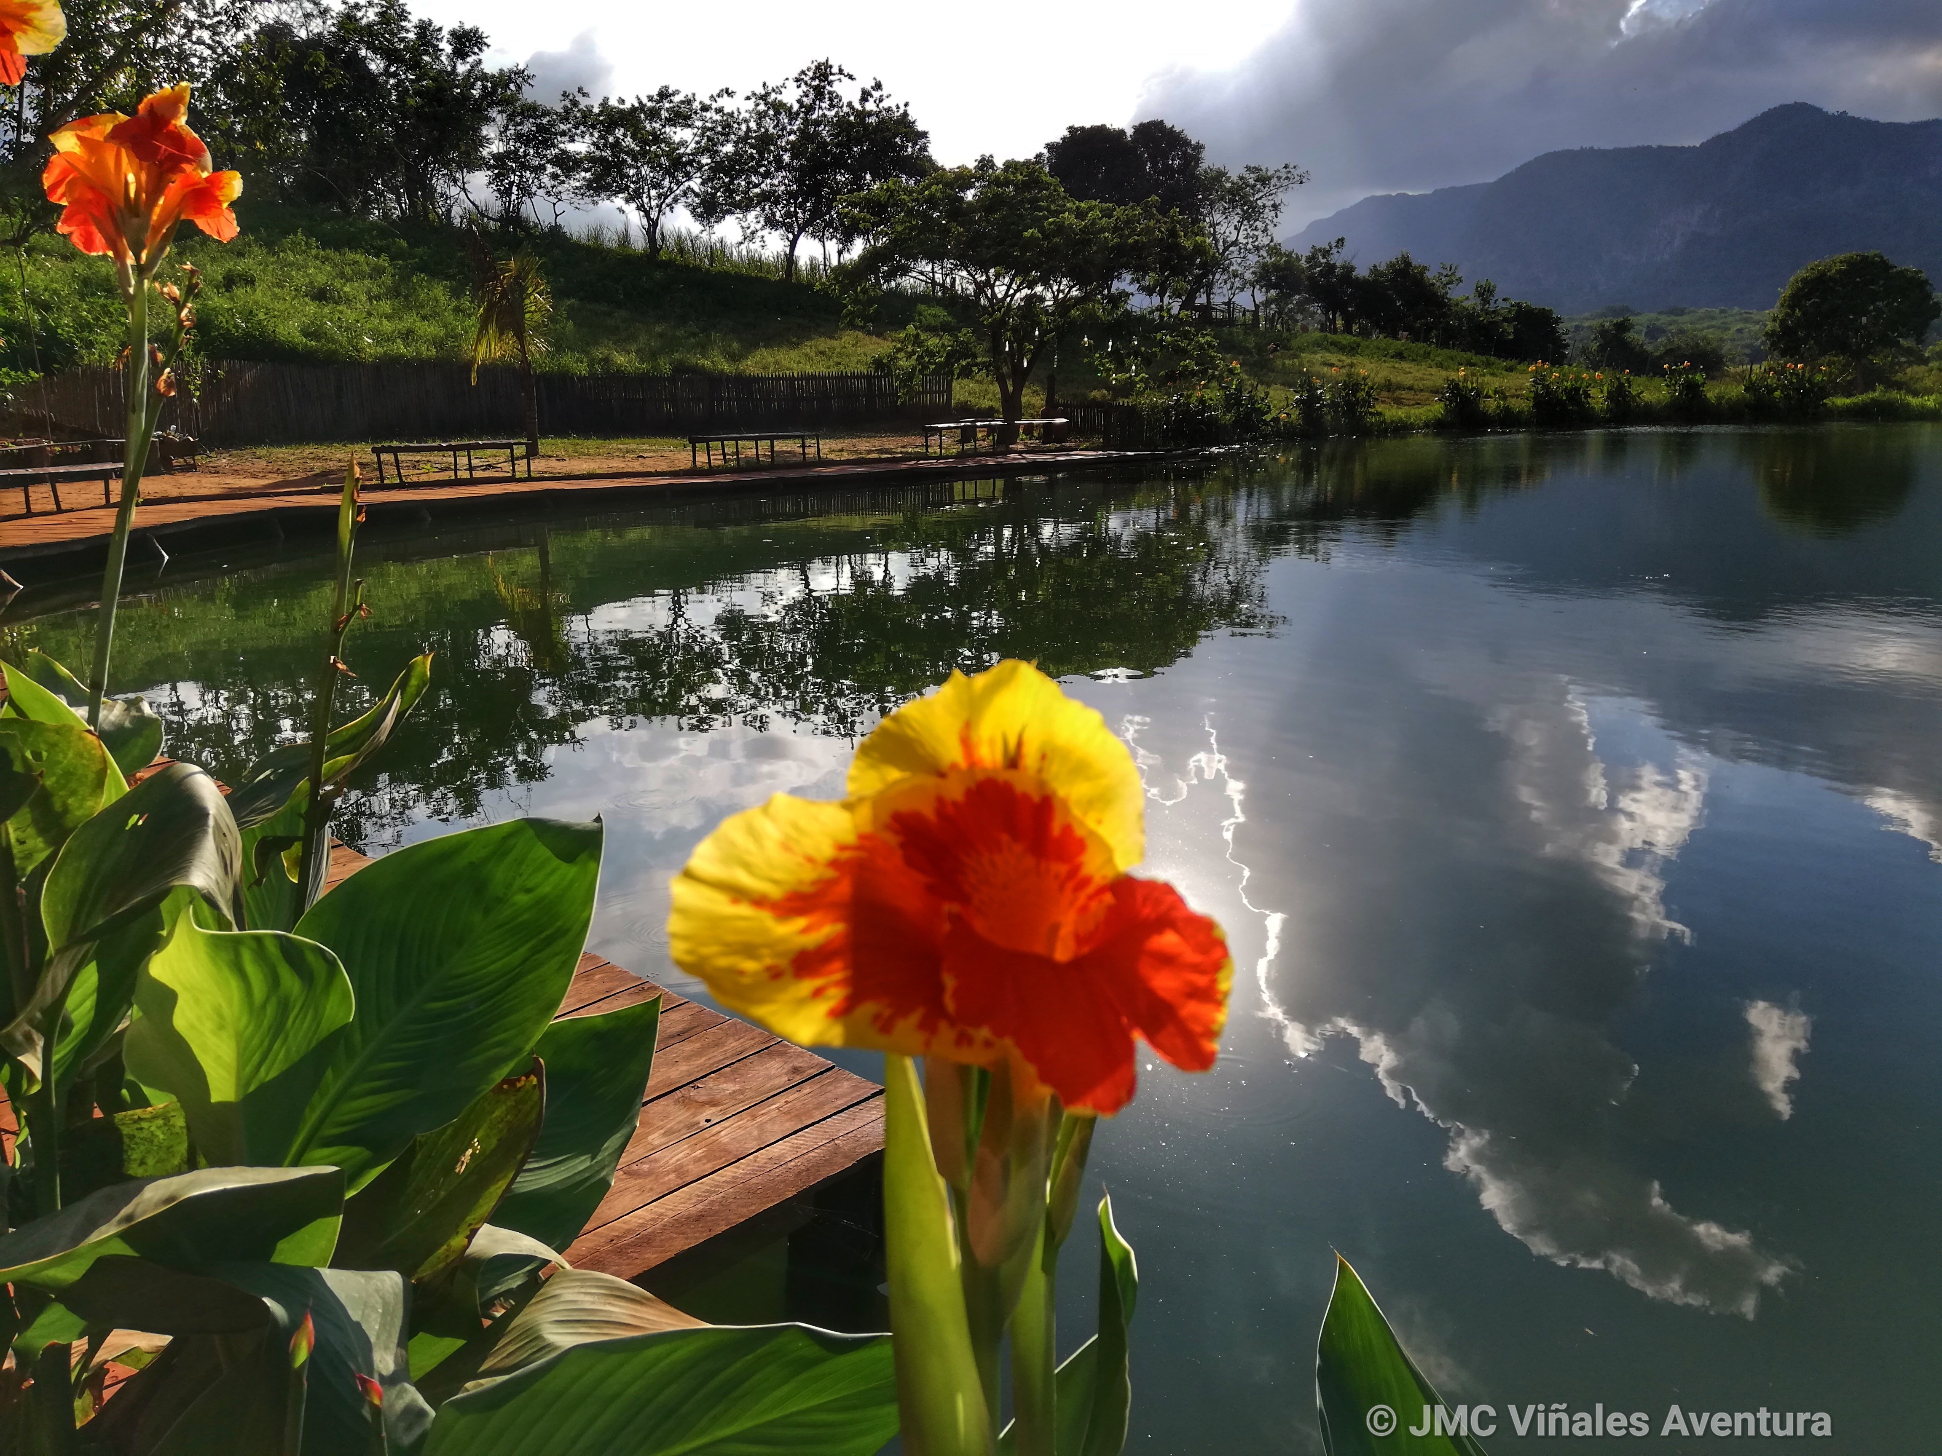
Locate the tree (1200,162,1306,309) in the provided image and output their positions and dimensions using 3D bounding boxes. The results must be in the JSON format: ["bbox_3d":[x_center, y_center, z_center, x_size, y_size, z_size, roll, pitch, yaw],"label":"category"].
[{"bbox_3d":[11.738,-20.191,63.014,4.286,6.394,3.643,2,13,10],"label":"tree"}]

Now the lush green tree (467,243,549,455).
[{"bbox_3d":[-7.659,-6.290,25.118,1.302,3.393,1.302,-4,14,-16],"label":"lush green tree"}]

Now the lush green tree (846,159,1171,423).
[{"bbox_3d":[0.732,-8.422,29.856,6.372,5.299,6.053,0,13,1],"label":"lush green tree"}]

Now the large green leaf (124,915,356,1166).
[{"bbox_3d":[-0.522,0.222,1.080,0.175,0.180,0.120,0,13,0],"label":"large green leaf"}]

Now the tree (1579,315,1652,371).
[{"bbox_3d":[42.002,-25.016,98.555,4.197,3.830,4.197,5,14,22],"label":"tree"}]

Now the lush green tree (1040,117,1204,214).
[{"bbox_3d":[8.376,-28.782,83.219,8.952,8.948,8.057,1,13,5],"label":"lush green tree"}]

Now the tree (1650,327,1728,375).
[{"bbox_3d":[45.115,-23.697,95.229,4.593,3.149,4.363,6,15,24],"label":"tree"}]

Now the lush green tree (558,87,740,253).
[{"bbox_3d":[-9.054,-15.669,42.644,4.812,4.528,4.331,-3,14,-11],"label":"lush green tree"}]

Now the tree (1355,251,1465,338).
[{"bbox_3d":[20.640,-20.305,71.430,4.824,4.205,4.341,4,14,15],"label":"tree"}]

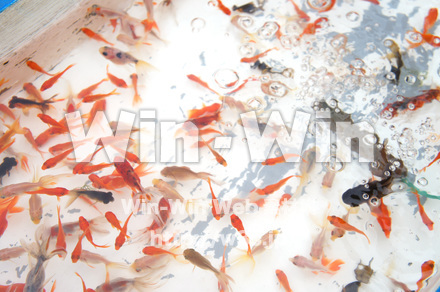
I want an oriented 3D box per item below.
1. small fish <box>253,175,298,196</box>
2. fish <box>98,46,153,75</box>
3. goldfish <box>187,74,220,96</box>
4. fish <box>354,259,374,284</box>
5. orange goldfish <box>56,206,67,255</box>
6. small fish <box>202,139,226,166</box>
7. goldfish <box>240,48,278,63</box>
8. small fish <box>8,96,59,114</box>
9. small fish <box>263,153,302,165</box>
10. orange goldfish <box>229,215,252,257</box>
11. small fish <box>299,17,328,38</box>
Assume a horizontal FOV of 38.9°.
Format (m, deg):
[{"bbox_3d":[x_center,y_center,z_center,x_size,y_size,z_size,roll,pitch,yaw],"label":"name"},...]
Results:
[{"bbox_3d":[0.062,0.042,0.666,0.049,0.014,0.012,-19,60,-5],"label":"small fish"},{"bbox_3d":[-0.118,-0.107,0.779,0.081,0.021,0.018,22,65,18],"label":"fish"},{"bbox_3d":[-0.019,-0.071,0.741,0.054,0.012,0.010,34,69,23],"label":"goldfish"},{"bbox_3d":[0.169,0.146,0.726,0.023,0.018,0.031,-2,63,-1],"label":"fish"},{"bbox_3d":[-0.189,0.100,0.734,0.011,0.016,0.062,-9,59,-5],"label":"orange goldfish"},{"bbox_3d":[-0.007,0.007,0.729,0.011,0.013,0.045,-34,65,-18],"label":"small fish"},{"bbox_3d":[0.055,-0.127,0.871,0.056,0.015,0.009,-19,61,-11],"label":"goldfish"},{"bbox_3d":[-0.251,-0.056,0.834,0.063,0.018,0.018,3,63,1],"label":"small fish"},{"bbox_3d":[0.074,0.017,0.723,0.051,0.013,0.011,-6,60,-4],"label":"small fish"},{"bbox_3d":[0.024,0.106,0.731,0.012,0.016,0.058,-18,59,-12],"label":"orange goldfish"},{"bbox_3d":[0.135,-0.170,0.897,0.052,0.015,0.013,-33,68,-15],"label":"small fish"}]

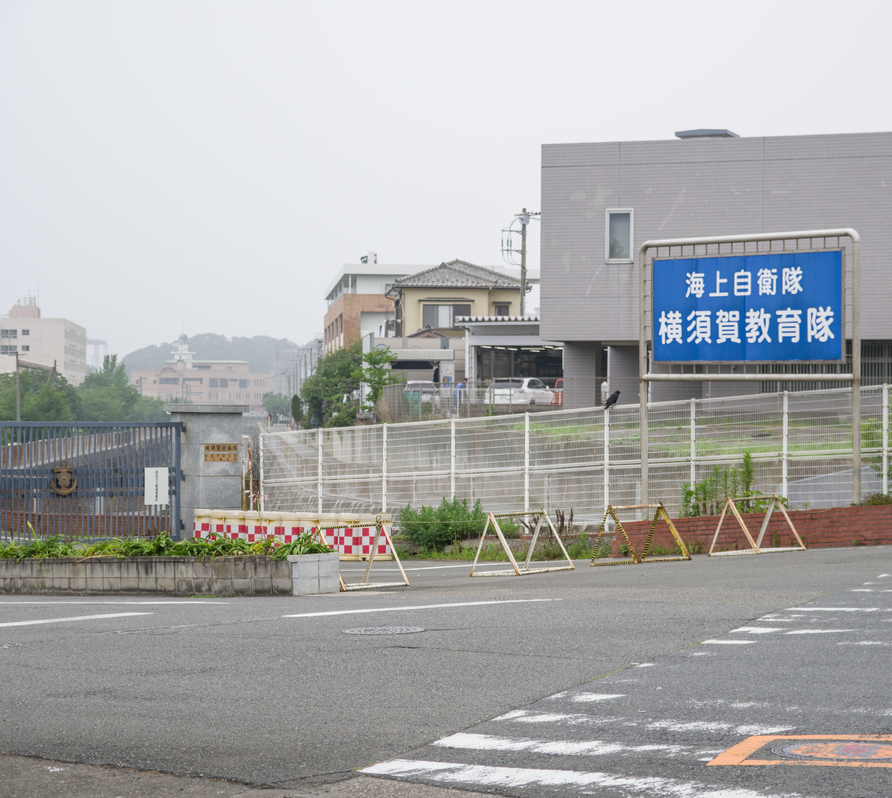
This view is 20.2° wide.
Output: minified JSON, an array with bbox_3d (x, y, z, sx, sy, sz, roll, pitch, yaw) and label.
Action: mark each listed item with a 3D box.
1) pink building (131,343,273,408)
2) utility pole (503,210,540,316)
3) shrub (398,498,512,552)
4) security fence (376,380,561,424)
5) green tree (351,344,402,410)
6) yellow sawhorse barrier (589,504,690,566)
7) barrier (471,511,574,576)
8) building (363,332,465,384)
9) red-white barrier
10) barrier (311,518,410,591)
[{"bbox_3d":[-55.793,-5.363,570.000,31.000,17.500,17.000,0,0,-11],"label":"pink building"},{"bbox_3d":[4.050,-4.950,135.000,2.000,10.500,0.800,0,0,0],"label":"utility pole"},{"bbox_3d":[0.144,2.042,40.000,1.800,0.870,1.200,0,0,0],"label":"shrub"},{"bbox_3d":[0.395,0.079,79.000,1.300,1.300,17.000,0,0,-15],"label":"security fence"},{"bbox_3d":[-2.699,-0.796,97.000,2.000,2.650,1.900,0,0,0],"label":"green tree"},{"bbox_3d":[2.660,1.850,34.400,0.970,0.820,0.950,0,0,-37],"label":"yellow sawhorse barrier"},{"bbox_3d":[1.022,1.944,33.600,0.800,0.830,1.250,-2,1,37],"label":"barrier"},{"bbox_3d":[-1.430,-1.290,117.000,4.900,3.500,6.500,0,0,-4],"label":"building"},{"bbox_3d":[-2.720,2.360,42.900,3.650,0.800,0.550,0,0,24],"label":"red-white barrier"},{"bbox_3d":[-1.183,2.037,32.300,0.800,0.830,1.250,-1,1,42],"label":"barrier"}]

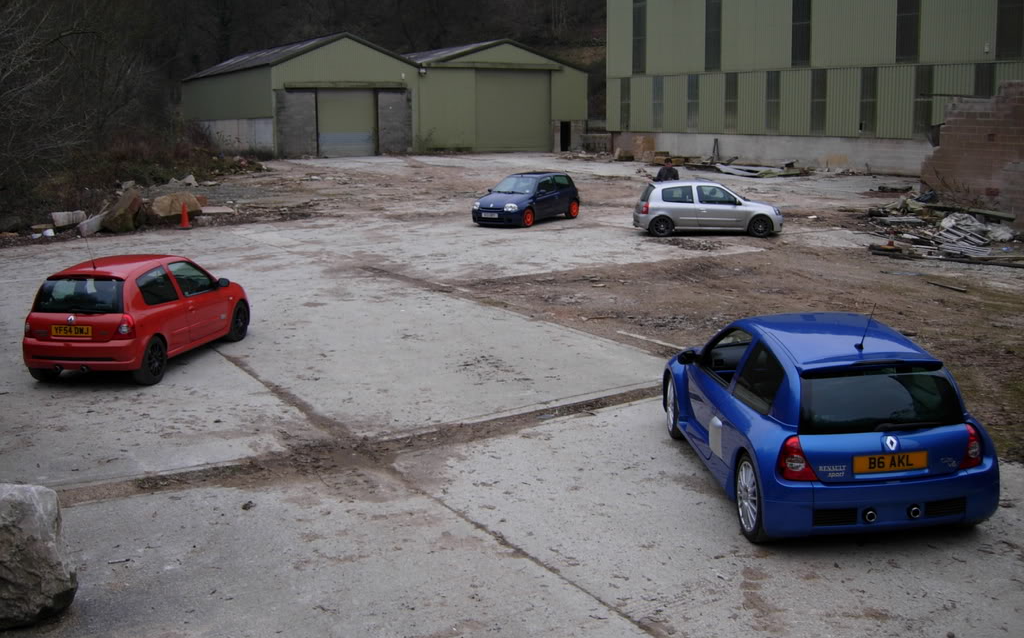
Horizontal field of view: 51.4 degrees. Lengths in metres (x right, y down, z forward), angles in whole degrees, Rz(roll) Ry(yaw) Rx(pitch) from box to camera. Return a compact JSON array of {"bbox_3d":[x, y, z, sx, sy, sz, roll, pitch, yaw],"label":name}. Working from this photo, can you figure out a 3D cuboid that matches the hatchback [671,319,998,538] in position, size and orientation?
[{"bbox_3d":[2.408,0.625,8.764,1.830,1.356,3.841,-1,11,-5],"label":"hatchback"}]

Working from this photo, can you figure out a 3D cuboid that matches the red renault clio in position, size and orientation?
[{"bbox_3d":[-4.847,-0.169,14.150,1.640,1.417,3.812,1,11,10],"label":"red renault clio"}]

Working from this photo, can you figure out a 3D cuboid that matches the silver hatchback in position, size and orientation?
[{"bbox_3d":[5.101,-2.898,27.397,3.812,1.417,1.640,-1,11,-2],"label":"silver hatchback"}]

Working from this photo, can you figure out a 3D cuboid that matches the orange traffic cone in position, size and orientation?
[{"bbox_3d":[-9.159,-2.902,29.800,0.430,0.770,0.430,-4,11,-17],"label":"orange traffic cone"}]

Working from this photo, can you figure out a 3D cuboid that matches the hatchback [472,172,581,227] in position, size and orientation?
[{"bbox_3d":[0.439,-3.472,30.577,1.640,1.417,3.773,7,13,33],"label":"hatchback"}]

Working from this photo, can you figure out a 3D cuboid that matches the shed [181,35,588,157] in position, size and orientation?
[{"bbox_3d":[-9.953,-15.506,75.453,21.301,7.132,23.350,-6,12,-28],"label":"shed"}]

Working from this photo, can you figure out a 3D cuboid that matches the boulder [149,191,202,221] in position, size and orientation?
[{"bbox_3d":[-10.080,-3.385,31.900,1.380,0.780,1.000,-4,11,-17],"label":"boulder"}]

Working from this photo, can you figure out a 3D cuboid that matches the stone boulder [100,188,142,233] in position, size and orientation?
[{"bbox_3d":[-10.964,-3.055,29.900,1.130,1.180,0.900,-4,11,-20],"label":"stone boulder"}]

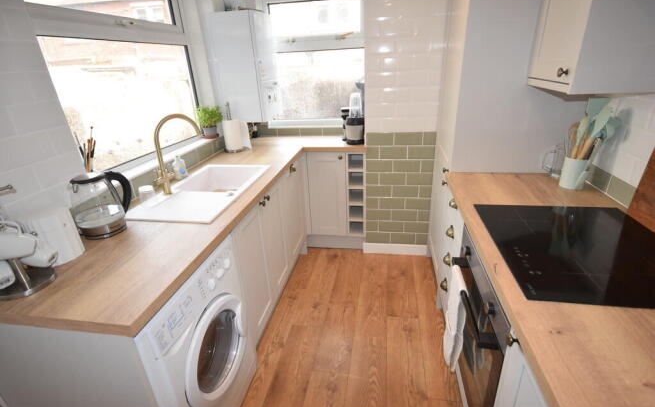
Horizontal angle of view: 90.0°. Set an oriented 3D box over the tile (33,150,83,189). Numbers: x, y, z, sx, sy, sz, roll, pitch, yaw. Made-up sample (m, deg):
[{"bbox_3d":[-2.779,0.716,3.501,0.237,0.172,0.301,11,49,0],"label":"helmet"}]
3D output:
[{"bbox_3d":[-1.026,-0.127,1.253,0.009,0.099,0.186,1,24,10],"label":"tile"}]

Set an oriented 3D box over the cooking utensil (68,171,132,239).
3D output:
[{"bbox_3d":[-0.894,0.002,1.310,0.215,0.240,0.165,-15,26,-24],"label":"cooking utensil"}]

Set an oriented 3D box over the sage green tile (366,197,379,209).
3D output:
[{"bbox_3d":[0.356,0.001,2.581,0.095,0.098,0.010,1,24,11],"label":"sage green tile"}]

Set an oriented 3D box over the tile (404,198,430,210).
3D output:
[{"bbox_3d":[0.709,0.009,2.554,0.200,0.100,0.009,1,24,10],"label":"tile"}]

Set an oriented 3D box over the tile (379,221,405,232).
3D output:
[{"bbox_3d":[0.515,0.190,2.625,0.196,0.099,0.010,2,24,10],"label":"tile"}]

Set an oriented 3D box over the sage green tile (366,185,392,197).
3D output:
[{"bbox_3d":[0.401,-0.091,2.521,0.193,0.099,0.010,2,24,10],"label":"sage green tile"}]

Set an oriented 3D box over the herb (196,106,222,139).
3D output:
[{"bbox_3d":[-0.896,-0.628,2.517,0.180,0.235,0.180,1,24,10],"label":"herb"}]

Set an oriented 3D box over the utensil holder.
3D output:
[{"bbox_3d":[1.145,-0.144,1.516,0.096,0.137,0.096,-18,28,-31],"label":"utensil holder"}]

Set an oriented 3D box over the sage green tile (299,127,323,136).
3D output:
[{"bbox_3d":[-0.137,-0.611,2.813,0.197,0.070,0.010,2,24,10],"label":"sage green tile"}]

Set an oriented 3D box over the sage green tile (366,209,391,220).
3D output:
[{"bbox_3d":[0.410,0.095,2.613,0.199,0.098,0.010,1,24,11],"label":"sage green tile"}]

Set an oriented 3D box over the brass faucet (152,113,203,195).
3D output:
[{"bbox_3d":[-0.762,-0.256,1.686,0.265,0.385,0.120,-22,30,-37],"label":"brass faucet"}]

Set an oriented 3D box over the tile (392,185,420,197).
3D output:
[{"bbox_3d":[0.601,-0.087,2.516,0.199,0.100,0.009,1,24,10],"label":"tile"}]

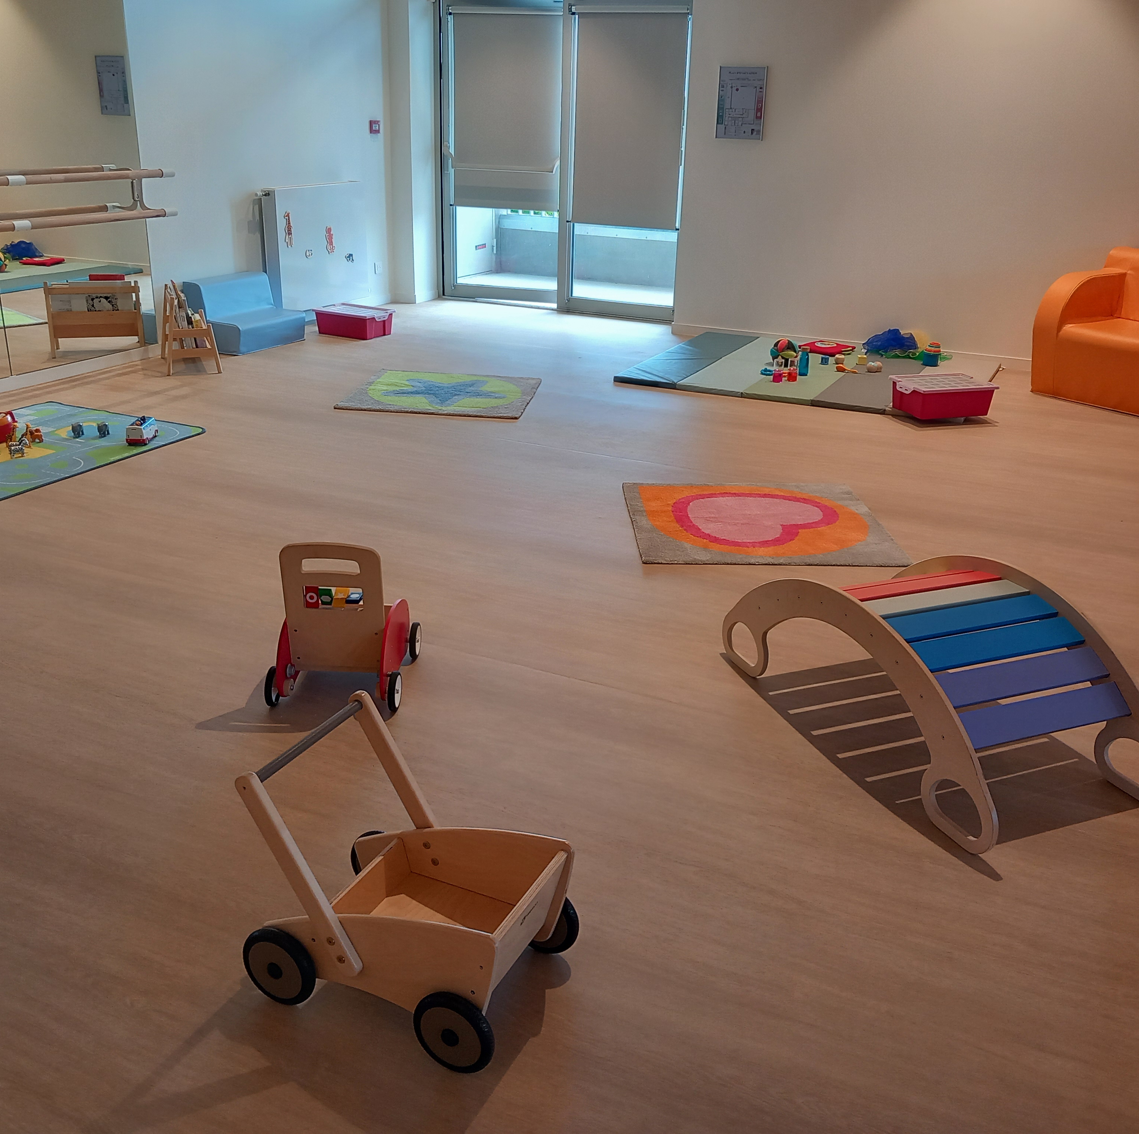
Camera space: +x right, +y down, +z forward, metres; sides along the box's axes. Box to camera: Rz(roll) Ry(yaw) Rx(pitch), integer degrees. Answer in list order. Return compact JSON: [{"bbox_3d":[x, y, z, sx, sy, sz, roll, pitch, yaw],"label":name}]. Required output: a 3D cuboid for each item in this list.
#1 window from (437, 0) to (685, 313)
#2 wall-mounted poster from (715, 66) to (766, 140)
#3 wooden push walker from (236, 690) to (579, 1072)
[{"bbox_3d":[-0.100,-3.062,8.897,2.020,2.220,0.100,12,24,24],"label":"window"},{"bbox_3d":[1.065,-2.872,7.307,0.307,0.420,0.015,10,23,21],"label":"wall-mounted poster"},{"bbox_3d":[-0.262,0.513,1.992,0.468,0.423,0.342,11,23,23],"label":"wooden push walker"}]

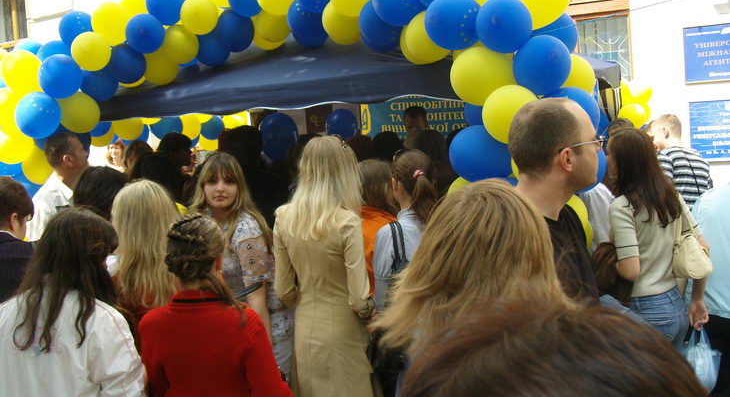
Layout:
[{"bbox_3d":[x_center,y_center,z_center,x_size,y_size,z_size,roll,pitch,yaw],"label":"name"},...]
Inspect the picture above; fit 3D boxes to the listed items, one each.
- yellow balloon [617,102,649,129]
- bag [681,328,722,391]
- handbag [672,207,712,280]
[{"bbox_3d":[2.171,-0.645,6.500,0.260,0.280,0.260,-3,2,0],"label":"yellow balloon"},{"bbox_3d":[1.365,0.657,3.250,0.175,0.280,0.110,-3,2,14],"label":"bag"},{"bbox_3d":[1.267,0.174,3.100,0.140,0.270,0.250,-3,2,18],"label":"handbag"}]

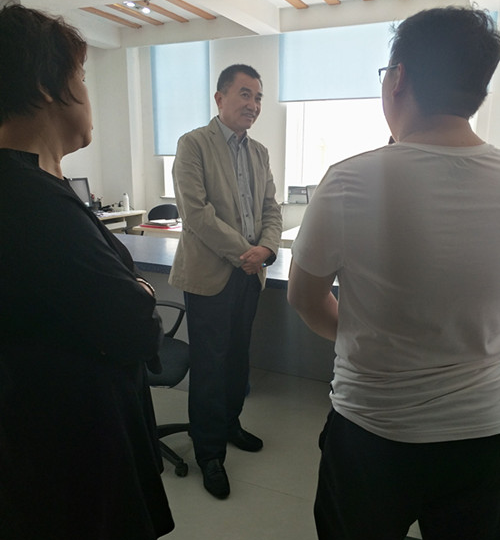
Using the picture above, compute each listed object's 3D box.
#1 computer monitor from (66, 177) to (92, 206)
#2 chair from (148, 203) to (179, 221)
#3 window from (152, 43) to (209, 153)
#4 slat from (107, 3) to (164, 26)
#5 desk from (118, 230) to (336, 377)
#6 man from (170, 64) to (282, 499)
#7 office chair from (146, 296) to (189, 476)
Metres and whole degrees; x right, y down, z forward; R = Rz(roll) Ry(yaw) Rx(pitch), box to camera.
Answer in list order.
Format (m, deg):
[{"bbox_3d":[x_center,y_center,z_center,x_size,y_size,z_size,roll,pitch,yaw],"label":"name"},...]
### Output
[{"bbox_3d":[-1.620,-0.609,4.228,0.170,0.360,0.440,10,18,33],"label":"computer monitor"},{"bbox_3d":[-0.892,-0.153,4.444,0.590,0.880,0.580,7,16,25],"label":"chair"},{"bbox_3d":[-0.654,-1.625,4.575,0.645,1.050,0.050,7,16,24],"label":"window"},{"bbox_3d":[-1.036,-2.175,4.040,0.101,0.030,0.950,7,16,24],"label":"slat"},{"bbox_3d":[-0.249,0.303,2.805,2.200,0.790,0.630,7,16,24],"label":"desk"},{"bbox_3d":[-0.082,0.063,1.968,0.500,1.680,0.370,-12,19,-39],"label":"man"},{"bbox_3d":[-0.437,0.427,2.189,0.580,0.880,0.590,7,16,25],"label":"office chair"}]

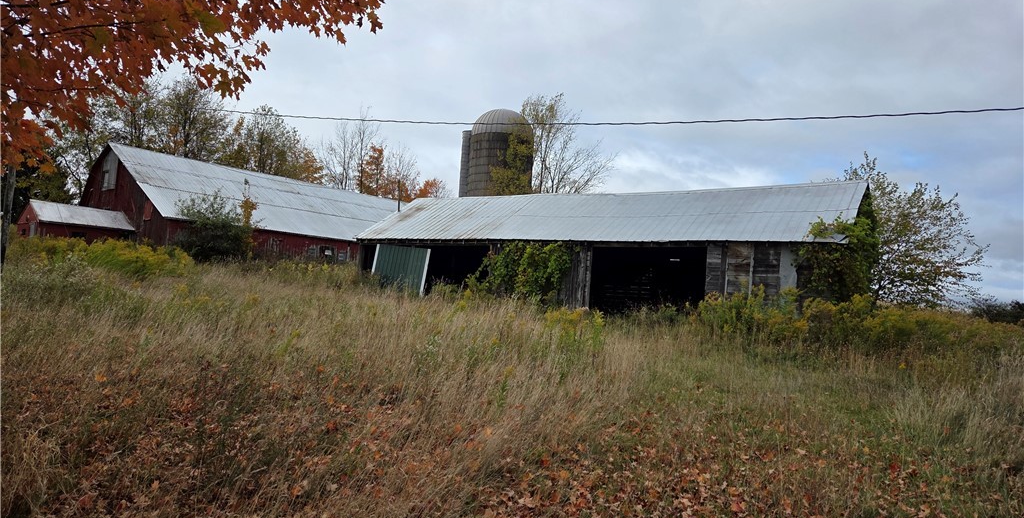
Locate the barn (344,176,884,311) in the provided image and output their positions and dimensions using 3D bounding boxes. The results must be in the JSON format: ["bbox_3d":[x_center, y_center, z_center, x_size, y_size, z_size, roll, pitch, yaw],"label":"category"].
[{"bbox_3d":[3.386,-0.295,27.848,19.860,4.980,7.430,1,-3,35],"label":"barn"}]

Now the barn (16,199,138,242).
[{"bbox_3d":[-22.779,-1.188,35.670,2.600,3.200,4.700,2,-3,33],"label":"barn"}]

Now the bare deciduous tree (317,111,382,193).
[{"bbox_3d":[-17.292,-6.480,70.899,6.600,17.750,6.400,3,-3,0],"label":"bare deciduous tree"}]

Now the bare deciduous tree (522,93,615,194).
[{"bbox_3d":[4.384,-5.074,55.919,7.500,16.850,7.000,3,-3,0],"label":"bare deciduous tree"}]

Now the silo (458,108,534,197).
[{"bbox_3d":[-1.516,-5.576,66.141,6.600,17.900,6.200,3,-3,0],"label":"silo"}]

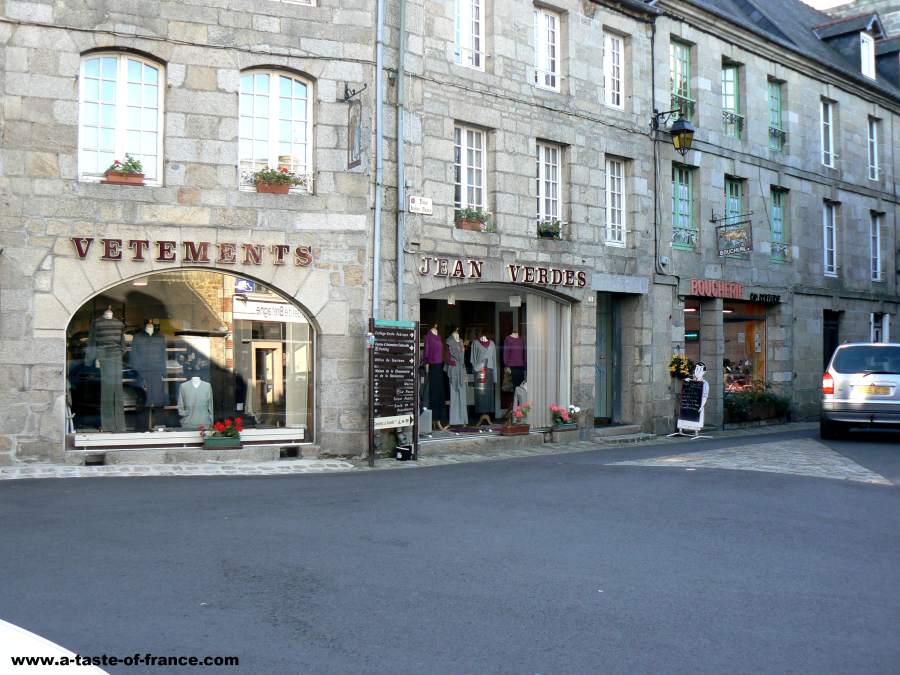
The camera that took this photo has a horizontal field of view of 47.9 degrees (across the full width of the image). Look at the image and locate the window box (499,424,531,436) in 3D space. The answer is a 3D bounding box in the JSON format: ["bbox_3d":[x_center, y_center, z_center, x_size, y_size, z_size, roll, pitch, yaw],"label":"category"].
[{"bbox_3d":[1.027,1.466,15.893,0.500,0.165,0.180,1,-1,-43],"label":"window box"}]

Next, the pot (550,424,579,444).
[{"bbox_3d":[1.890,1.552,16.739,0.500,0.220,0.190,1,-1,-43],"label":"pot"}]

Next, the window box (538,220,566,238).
[{"bbox_3d":[1.664,-1.788,16.710,0.450,0.310,0.230,1,-1,-43],"label":"window box"}]

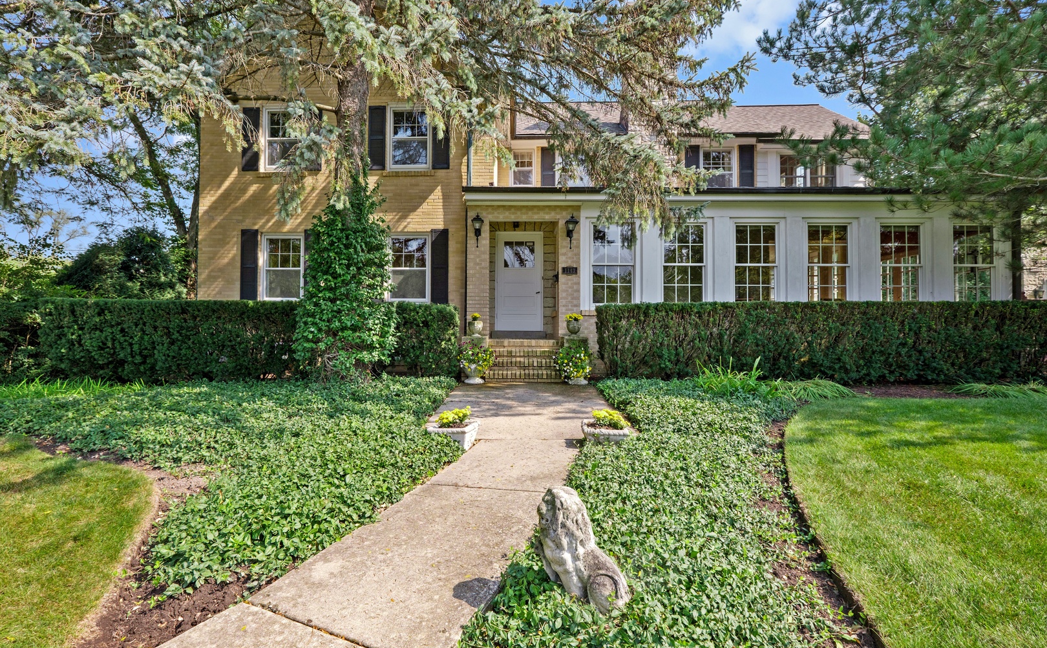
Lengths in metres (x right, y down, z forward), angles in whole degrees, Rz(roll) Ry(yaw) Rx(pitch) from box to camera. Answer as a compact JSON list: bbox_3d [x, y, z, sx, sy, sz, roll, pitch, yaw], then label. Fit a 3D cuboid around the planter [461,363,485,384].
[{"bbox_3d":[-0.742,0.750,6.640,0.400,0.310,0.400,0,-1,0],"label":"planter"}]

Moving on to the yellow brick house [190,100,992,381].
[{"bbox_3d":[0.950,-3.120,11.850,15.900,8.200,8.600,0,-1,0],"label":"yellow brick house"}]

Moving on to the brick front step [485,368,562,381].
[{"bbox_3d":[0.010,0.815,6.800,1.200,0.165,0.300,0,-1,0],"label":"brick front step"}]

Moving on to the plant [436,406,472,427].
[{"bbox_3d":[-0.550,0.742,3.460,0.270,0.170,0.240,0,-1,0],"label":"plant"}]

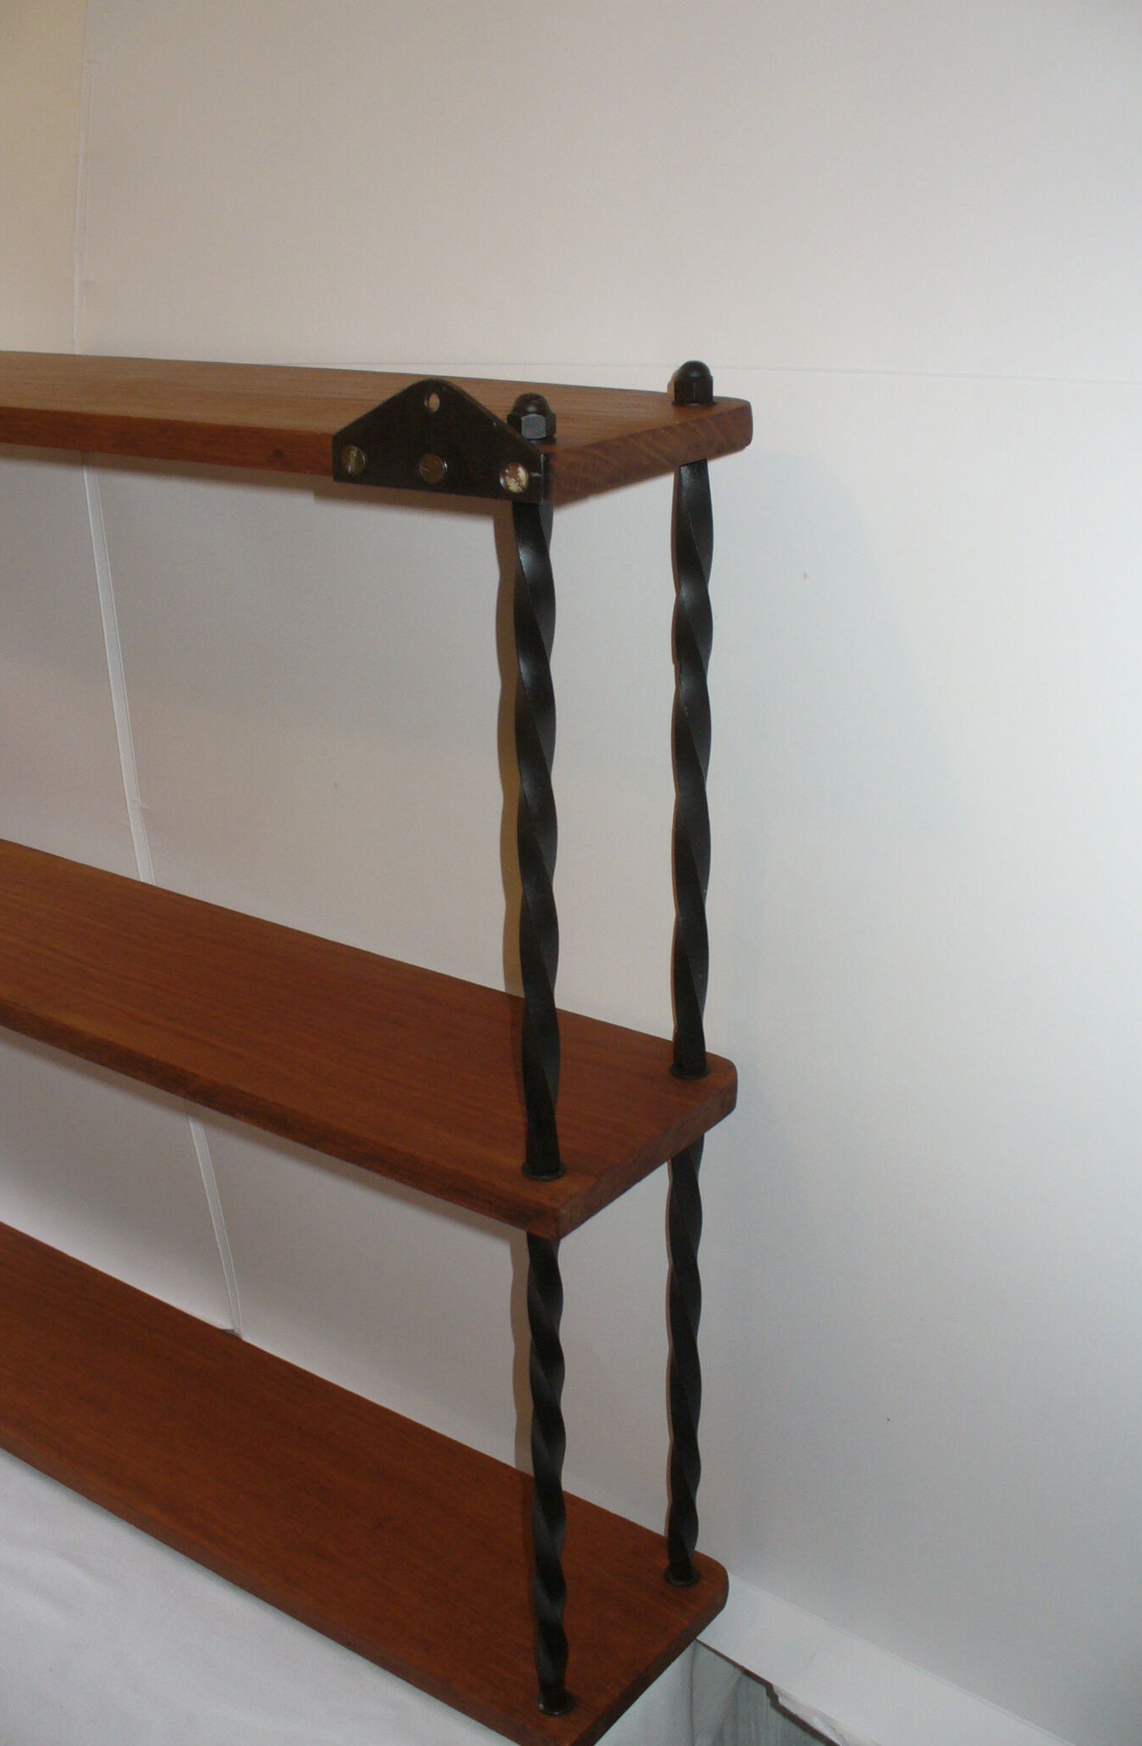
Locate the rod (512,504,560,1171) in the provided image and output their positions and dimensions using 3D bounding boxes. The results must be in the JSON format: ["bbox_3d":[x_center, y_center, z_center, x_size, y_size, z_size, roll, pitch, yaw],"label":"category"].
[{"bbox_3d":[-0.014,-0.007,0.795,0.018,0.311,0.018,15,26,33],"label":"rod"}]

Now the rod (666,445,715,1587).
[{"bbox_3d":[0.059,0.091,0.942,0.019,0.678,0.019,-1,22,0],"label":"rod"}]

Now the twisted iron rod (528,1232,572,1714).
[{"bbox_3d":[-0.011,0.295,0.919,0.018,0.306,0.018,-1,23,0],"label":"twisted iron rod"}]

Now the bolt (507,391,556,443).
[{"bbox_3d":[-0.015,-0.177,0.726,0.019,0.019,0.019,14,26,33],"label":"bolt"}]

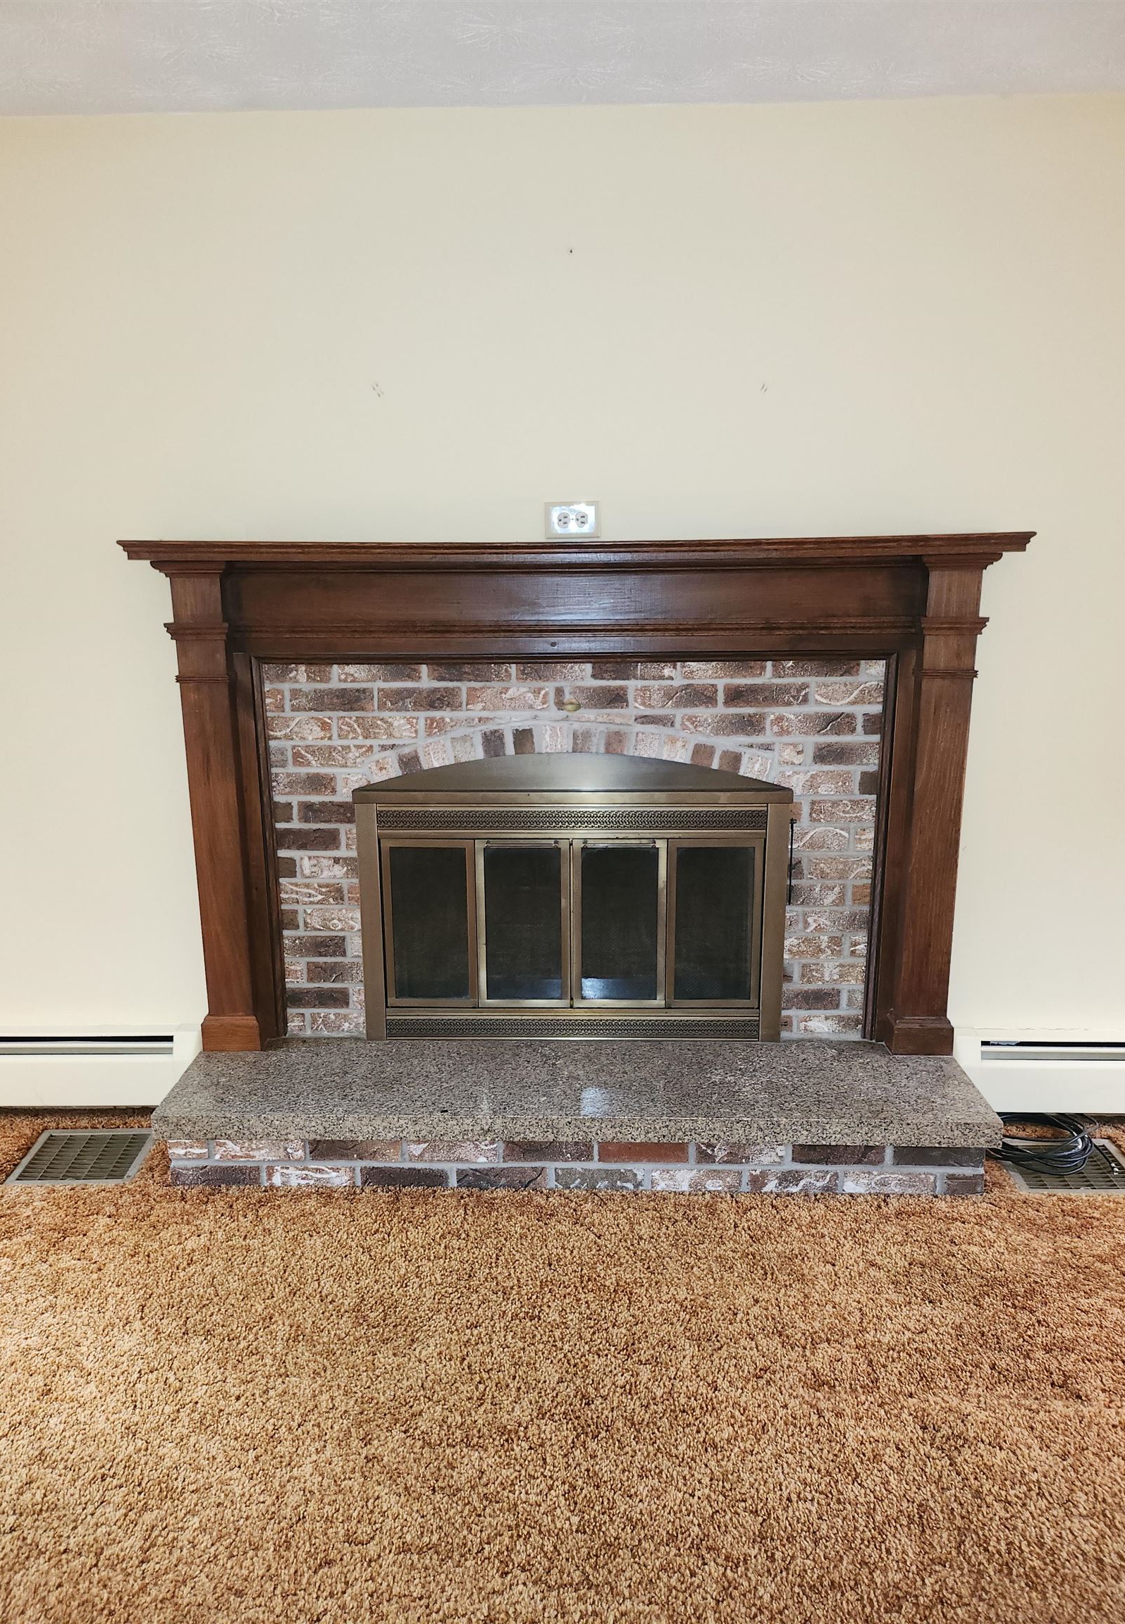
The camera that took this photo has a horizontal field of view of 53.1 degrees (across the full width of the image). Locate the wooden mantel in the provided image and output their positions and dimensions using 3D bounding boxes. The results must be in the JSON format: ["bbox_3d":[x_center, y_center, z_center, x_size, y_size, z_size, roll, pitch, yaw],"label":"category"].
[{"bbox_3d":[0.025,-0.012,2.577,1.914,1.196,0.185,0,13,2],"label":"wooden mantel"}]

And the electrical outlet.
[{"bbox_3d":[0.023,-0.651,2.515,0.123,0.079,0.010,0,13,2],"label":"electrical outlet"}]

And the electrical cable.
[{"bbox_3d":[1.076,0.746,2.590,0.300,0.070,0.220,0,13,2],"label":"electrical cable"}]

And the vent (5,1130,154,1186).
[{"bbox_3d":[-1.100,0.794,2.602,0.273,0.015,0.238,0,13,2],"label":"vent"}]

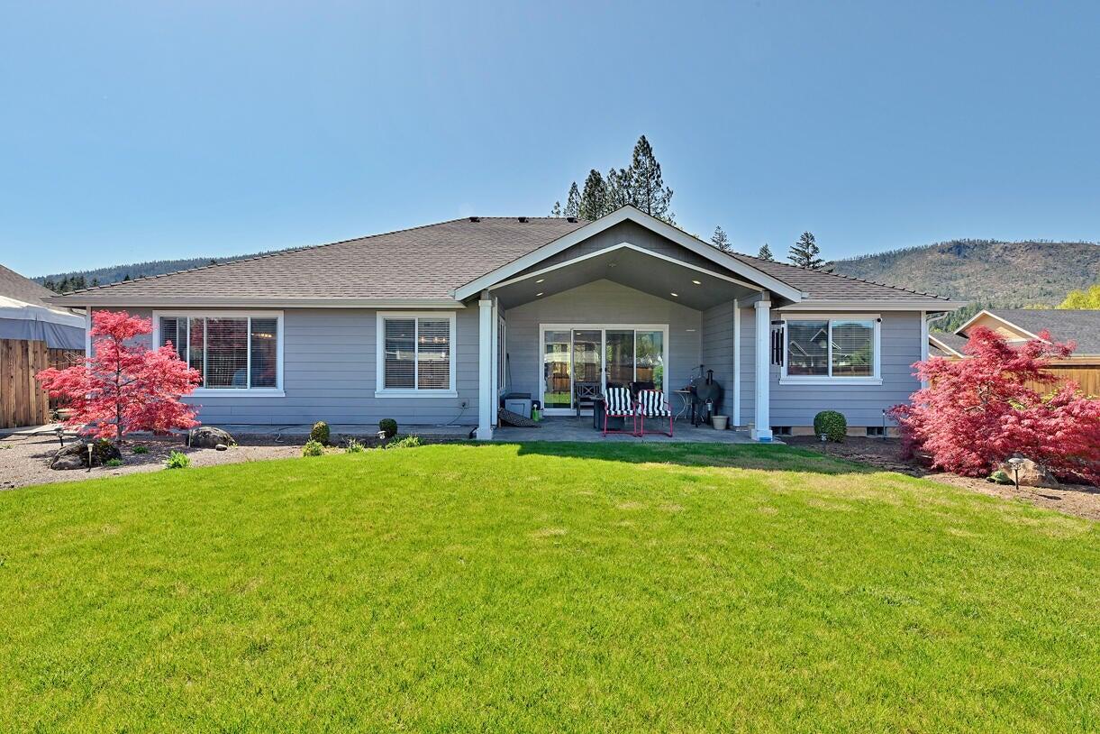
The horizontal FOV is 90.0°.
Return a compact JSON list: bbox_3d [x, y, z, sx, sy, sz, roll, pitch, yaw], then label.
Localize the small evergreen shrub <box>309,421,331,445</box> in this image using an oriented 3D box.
[{"bbox_3d":[-3.780,1.085,9.050,0.320,0.380,0.320,0,0,0],"label":"small evergreen shrub"}]

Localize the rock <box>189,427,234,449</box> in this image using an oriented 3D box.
[{"bbox_3d":[-5.450,1.100,8.900,0.750,0.320,0.580,0,0,-14],"label":"rock"}]

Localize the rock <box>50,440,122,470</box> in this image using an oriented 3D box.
[{"bbox_3d":[-5.980,1.100,7.100,0.770,0.340,0.620,0,0,-30],"label":"rock"}]

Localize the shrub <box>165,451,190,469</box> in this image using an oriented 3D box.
[{"bbox_3d":[-4.710,1.165,6.950,0.280,0.210,0.280,0,0,0],"label":"shrub"}]

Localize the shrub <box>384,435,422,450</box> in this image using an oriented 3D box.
[{"bbox_3d":[-2.336,1.190,8.750,0.580,0.230,0.400,0,0,0],"label":"shrub"}]

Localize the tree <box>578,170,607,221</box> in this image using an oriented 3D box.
[{"bbox_3d":[4.720,-10.100,60.000,4.600,22.800,4.600,0,0,0],"label":"tree"}]

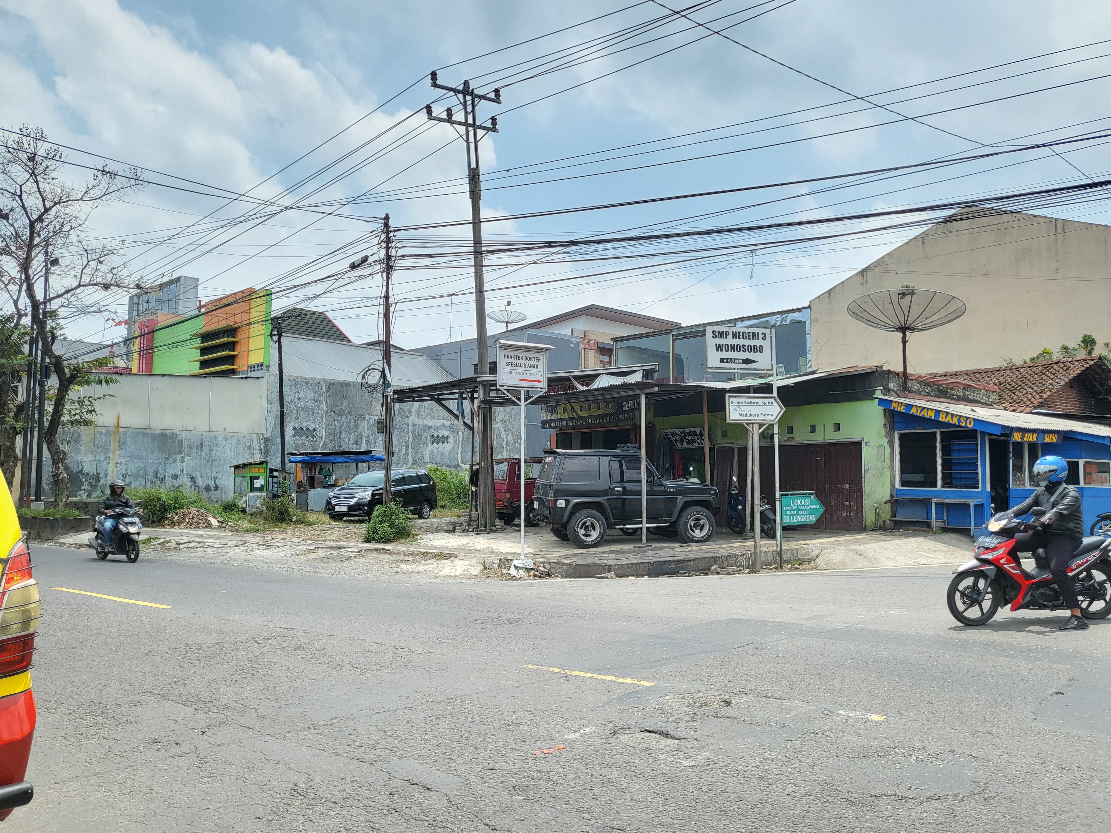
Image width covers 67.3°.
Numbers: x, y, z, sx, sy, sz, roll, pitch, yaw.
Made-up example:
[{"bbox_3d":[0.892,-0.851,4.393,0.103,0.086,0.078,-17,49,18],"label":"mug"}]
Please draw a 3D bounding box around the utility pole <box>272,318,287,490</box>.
[{"bbox_3d":[-8.367,0.120,25.554,0.240,6.353,0.240,-4,-4,11],"label":"utility pole"}]

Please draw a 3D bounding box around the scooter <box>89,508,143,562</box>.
[{"bbox_3d":[-8.505,2.288,16.177,1.880,1.070,0.680,-3,-5,38],"label":"scooter"}]

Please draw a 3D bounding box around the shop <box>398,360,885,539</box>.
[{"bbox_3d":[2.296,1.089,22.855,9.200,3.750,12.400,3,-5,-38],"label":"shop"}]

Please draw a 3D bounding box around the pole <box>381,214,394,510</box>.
[{"bbox_3d":[-3.908,-0.979,19.318,0.300,7.576,0.300,-1,-4,11],"label":"pole"}]

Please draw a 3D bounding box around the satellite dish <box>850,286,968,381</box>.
[{"bbox_3d":[8.315,-1.888,19.786,2.720,2.410,2.720,0,-4,6],"label":"satellite dish"}]

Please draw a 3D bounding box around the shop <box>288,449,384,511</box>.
[{"bbox_3d":[-8.433,2.455,32.205,3.200,2.350,2.100,3,-5,-30],"label":"shop"}]

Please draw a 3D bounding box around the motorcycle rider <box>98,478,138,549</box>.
[{"bbox_3d":[-8.538,1.902,16.254,0.720,1.360,0.640,-3,-5,38],"label":"motorcycle rider"}]

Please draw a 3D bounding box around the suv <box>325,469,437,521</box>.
[{"bbox_3d":[-5.655,2.562,27.596,1.660,1.690,4.140,-2,-5,25],"label":"suv"}]

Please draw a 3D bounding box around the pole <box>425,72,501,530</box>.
[{"bbox_3d":[-1.979,-2.999,21.267,2.050,11.704,0.400,0,-5,-35],"label":"pole"}]

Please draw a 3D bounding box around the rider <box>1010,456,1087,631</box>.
[{"bbox_3d":[4.796,1.219,8.055,0.660,1.650,0.620,0,-4,2],"label":"rider"}]

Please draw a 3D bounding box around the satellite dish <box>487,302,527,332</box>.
[{"bbox_3d":[-2.860,-5.824,49.539,2.330,1.927,2.330,0,-4,0],"label":"satellite dish"}]

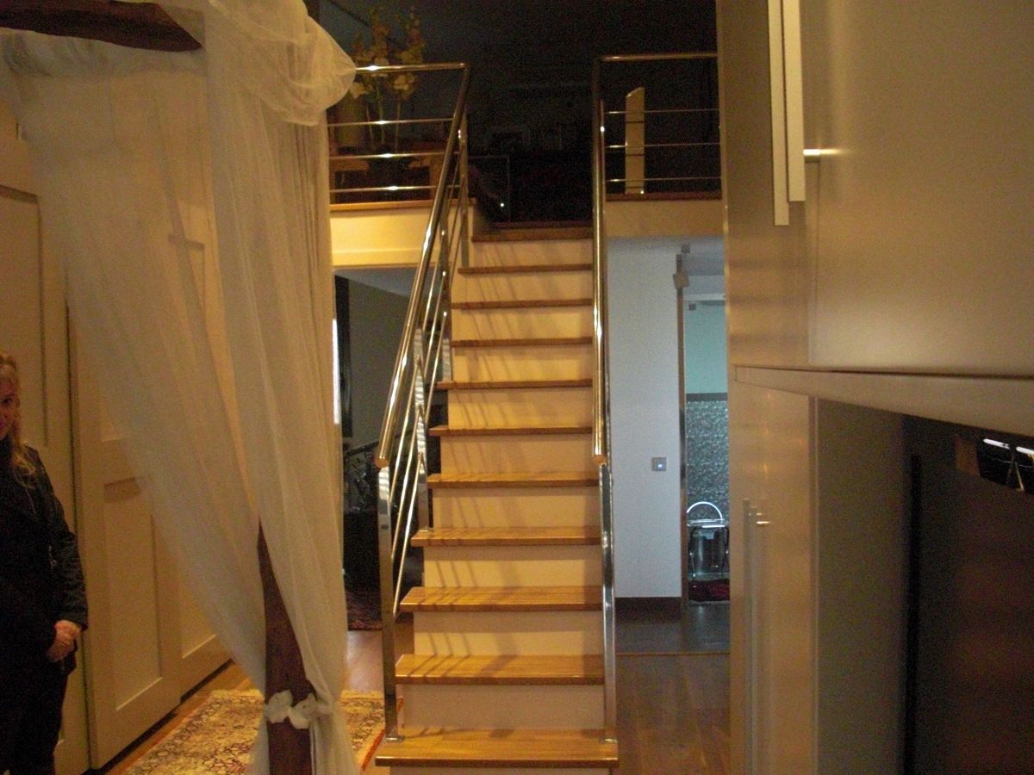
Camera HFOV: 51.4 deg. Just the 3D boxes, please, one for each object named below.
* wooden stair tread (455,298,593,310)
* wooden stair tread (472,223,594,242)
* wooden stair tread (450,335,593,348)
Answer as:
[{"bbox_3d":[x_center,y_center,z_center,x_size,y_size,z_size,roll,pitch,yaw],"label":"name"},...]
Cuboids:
[{"bbox_3d":[0.069,-0.412,5.396,0.763,0.029,0.266,-1,2,5],"label":"wooden stair tread"},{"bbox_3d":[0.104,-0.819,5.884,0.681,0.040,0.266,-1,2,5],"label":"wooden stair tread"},{"bbox_3d":[0.053,-0.214,5.152,0.763,0.029,0.266,-1,2,5],"label":"wooden stair tread"}]

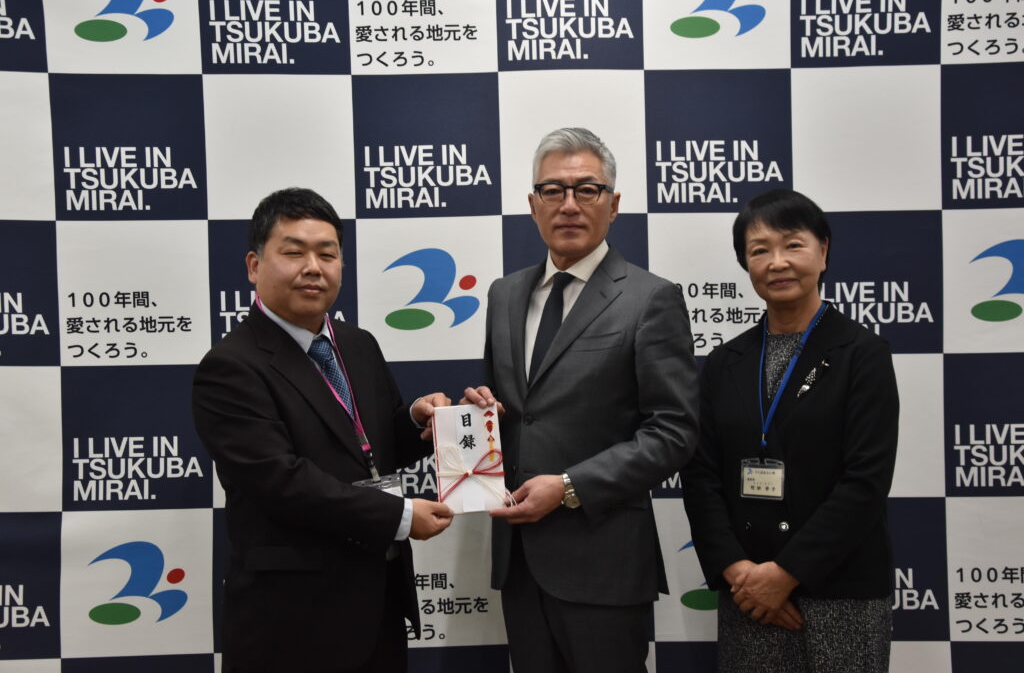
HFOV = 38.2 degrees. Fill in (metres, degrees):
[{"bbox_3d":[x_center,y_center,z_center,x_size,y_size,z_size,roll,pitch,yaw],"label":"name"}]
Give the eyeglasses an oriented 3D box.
[{"bbox_3d":[0.121,-0.277,2.905,0.143,0.045,0.145,-1,2,9],"label":"eyeglasses"}]

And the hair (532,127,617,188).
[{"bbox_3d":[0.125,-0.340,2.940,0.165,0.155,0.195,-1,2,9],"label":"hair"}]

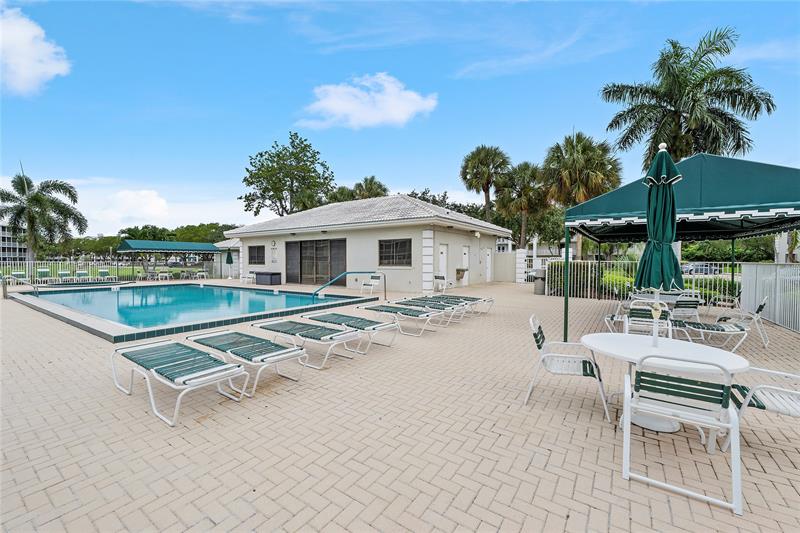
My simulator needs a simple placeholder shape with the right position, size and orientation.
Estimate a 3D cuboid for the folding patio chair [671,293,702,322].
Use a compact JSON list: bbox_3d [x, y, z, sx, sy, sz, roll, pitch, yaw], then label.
[{"bbox_3d":[5.534,0.960,6.745,0.590,0.890,0.770,0,1,2],"label":"folding patio chair"}]

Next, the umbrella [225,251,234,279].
[{"bbox_3d":[-13.741,-0.218,26.896,0.500,2.470,0.500,0,1,0],"label":"umbrella"}]

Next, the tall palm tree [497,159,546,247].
[{"bbox_3d":[9.585,-3.615,26.432,4.000,9.300,4.000,0,1,0],"label":"tall palm tree"}]

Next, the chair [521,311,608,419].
[{"bbox_3d":[1.799,1.019,3.560,0.770,0.890,0.590,1,1,29],"label":"chair"}]

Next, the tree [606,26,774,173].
[{"bbox_3d":[13.113,-4.876,15.399,6.100,12.154,6.100,0,1,0],"label":"tree"}]

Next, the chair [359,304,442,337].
[{"bbox_3d":[-0.006,1.171,7.361,1.970,0.440,0.660,1,1,35],"label":"chair"}]

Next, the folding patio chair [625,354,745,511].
[{"bbox_3d":[2.021,1.040,2.464,0.590,0.890,0.770,1,1,35],"label":"folding patio chair"}]

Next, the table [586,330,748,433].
[{"bbox_3d":[2.409,1.122,3.143,1.220,0.700,1.220,1,1,35],"label":"table"}]

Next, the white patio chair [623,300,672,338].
[{"bbox_3d":[4.144,0.981,5.604,0.590,0.890,0.770,1,1,35],"label":"white patio chair"}]

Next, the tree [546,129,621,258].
[{"bbox_3d":[10.038,-3.098,18.438,3.900,8.452,3.900,0,1,0],"label":"tree"}]

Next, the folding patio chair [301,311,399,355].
[{"bbox_3d":[-0.919,1.196,6.059,1.970,0.440,0.660,1,1,35],"label":"folding patio chair"}]

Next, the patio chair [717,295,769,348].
[{"bbox_3d":[6.128,0.931,6.027,0.580,0.870,0.740,-1,2,-43],"label":"patio chair"}]

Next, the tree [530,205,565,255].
[{"bbox_3d":[12.061,-2.028,26.963,3.700,5.956,3.700,0,1,0],"label":"tree"}]

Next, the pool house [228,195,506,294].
[{"bbox_3d":[-2.279,-1.723,22.183,16.419,5.381,10.143,1,1,34],"label":"pool house"}]

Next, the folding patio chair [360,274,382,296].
[{"bbox_3d":[-1.241,0.813,14.415,0.590,0.890,0.770,1,1,35],"label":"folding patio chair"}]

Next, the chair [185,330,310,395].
[{"bbox_3d":[-2.024,1.184,4.264,2.000,0.400,0.630,1,2,38],"label":"chair"}]

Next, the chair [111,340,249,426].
[{"bbox_3d":[-2.484,1.239,3.737,1.970,0.440,0.660,1,1,35],"label":"chair"}]

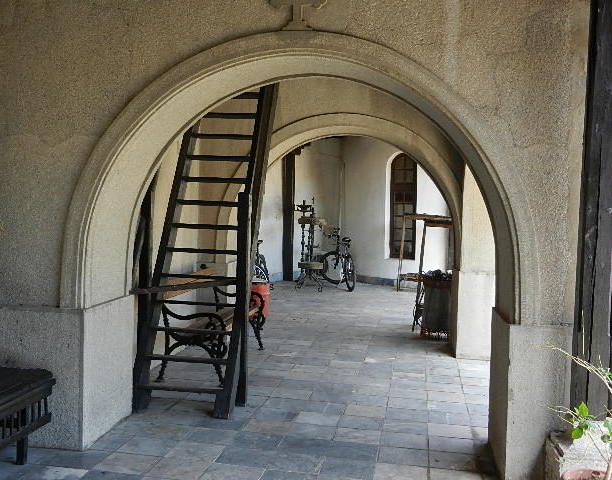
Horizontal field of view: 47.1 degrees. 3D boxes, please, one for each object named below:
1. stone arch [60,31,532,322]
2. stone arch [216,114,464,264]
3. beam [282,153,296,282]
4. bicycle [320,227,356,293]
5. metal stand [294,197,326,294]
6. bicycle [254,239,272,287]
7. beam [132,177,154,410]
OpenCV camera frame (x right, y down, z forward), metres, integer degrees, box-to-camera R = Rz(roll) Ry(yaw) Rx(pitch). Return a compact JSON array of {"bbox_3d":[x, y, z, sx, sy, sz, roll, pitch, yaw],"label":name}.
[{"bbox_3d":[-0.044,-0.377,4.315,2.738,1.601,0.757,1,3,9],"label":"stone arch"},{"bbox_3d":[0.414,-0.502,7.466,2.625,1.565,0.658,1,3,9],"label":"stone arch"},{"bbox_3d":[-0.309,-0.538,14.055,0.180,2.712,0.140,-1,3,-36],"label":"beam"},{"bbox_3d":[0.653,0.359,12.863,0.500,1.060,1.680,0,3,-12],"label":"bicycle"},{"bbox_3d":[0.089,0.062,12.837,0.560,1.640,0.520,1,3,9],"label":"metal stand"},{"bbox_3d":[-0.904,0.395,12.047,0.550,1.020,1.680,-1,3,-29],"label":"bicycle"},{"bbox_3d":[-1.220,0.373,5.267,0.130,1.699,0.120,1,3,9],"label":"beam"}]

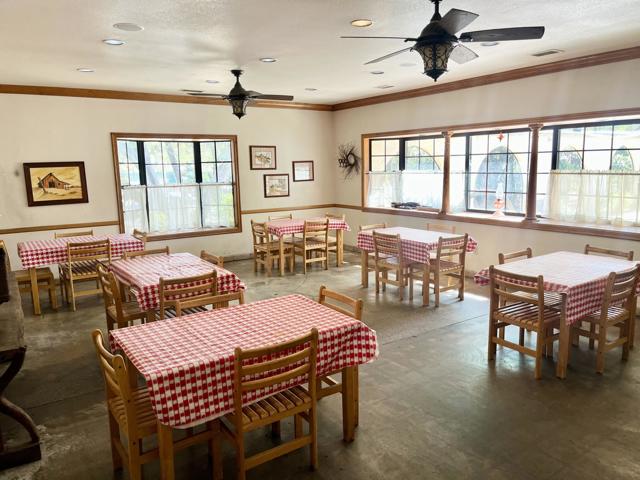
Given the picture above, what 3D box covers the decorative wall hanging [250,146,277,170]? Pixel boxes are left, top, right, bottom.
[{"bbox_3d":[-1.010,-1.467,8.622,0.530,0.425,0.030,-7,11,-34],"label":"decorative wall hanging"}]

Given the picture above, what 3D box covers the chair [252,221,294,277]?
[{"bbox_3d":[-0.711,0.111,7.465,0.515,0.810,0.457,-7,11,-34],"label":"chair"}]

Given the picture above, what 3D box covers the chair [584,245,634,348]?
[{"bbox_3d":[2.567,0.510,4.574,0.510,0.820,0.480,-6,10,-28],"label":"chair"}]

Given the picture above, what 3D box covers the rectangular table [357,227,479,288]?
[{"bbox_3d":[1.214,0.301,6.319,0.840,0.745,1.240,-7,11,-34],"label":"rectangular table"}]

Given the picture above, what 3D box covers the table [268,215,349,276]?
[{"bbox_3d":[-0.314,0.086,7.898,1.280,0.745,0.800,-7,11,-34],"label":"table"}]

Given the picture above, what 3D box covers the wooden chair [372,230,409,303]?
[{"bbox_3d":[1.016,0.296,6.048,0.515,0.810,0.457,-7,11,-34],"label":"wooden chair"}]

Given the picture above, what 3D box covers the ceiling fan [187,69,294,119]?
[{"bbox_3d":[-0.959,-1.710,5.675,1.345,0.556,1.345,-7,11,-34],"label":"ceiling fan"}]

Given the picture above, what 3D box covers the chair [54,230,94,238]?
[{"bbox_3d":[-3.273,0.325,6.553,0.480,0.820,0.500,-6,10,-30],"label":"chair"}]

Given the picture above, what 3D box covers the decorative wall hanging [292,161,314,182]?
[{"bbox_3d":[-0.296,-1.306,9.149,0.473,0.385,0.030,-7,11,-34],"label":"decorative wall hanging"}]

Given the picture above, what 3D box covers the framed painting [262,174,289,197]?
[{"bbox_3d":[-0.784,-0.998,8.847,0.530,0.420,0.030,-7,11,-34],"label":"framed painting"}]

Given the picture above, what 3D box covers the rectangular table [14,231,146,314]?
[{"bbox_3d":[-3.081,0.403,6.269,1.330,0.745,0.800,-7,10,-31],"label":"rectangular table"}]

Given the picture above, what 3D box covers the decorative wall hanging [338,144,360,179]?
[{"bbox_3d":[0.544,-1.471,9.042,0.100,0.670,0.640,-7,11,-34],"label":"decorative wall hanging"}]

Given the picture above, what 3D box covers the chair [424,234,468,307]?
[{"bbox_3d":[1.443,0.334,5.845,0.480,0.820,0.500,-7,11,-34],"label":"chair"}]

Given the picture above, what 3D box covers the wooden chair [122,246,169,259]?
[{"bbox_3d":[-1.667,0.532,4.917,0.457,0.810,0.515,-7,11,-34],"label":"wooden chair"}]

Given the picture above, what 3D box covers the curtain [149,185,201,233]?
[{"bbox_3d":[-2.358,-0.525,7.894,0.880,0.740,0.070,-7,11,-34],"label":"curtain"}]

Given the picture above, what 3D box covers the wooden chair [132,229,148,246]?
[{"bbox_3d":[-2.595,0.314,6.429,0.515,0.810,0.457,-7,11,-34],"label":"wooden chair"}]

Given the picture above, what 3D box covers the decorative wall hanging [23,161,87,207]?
[{"bbox_3d":[-3.722,-0.795,6.819,0.767,0.606,0.036,-7,11,-34],"label":"decorative wall hanging"}]

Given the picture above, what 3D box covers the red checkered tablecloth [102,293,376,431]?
[{"bbox_3d":[-0.436,0.667,2.870,1.378,0.324,0.813,-7,11,-34],"label":"red checkered tablecloth"}]

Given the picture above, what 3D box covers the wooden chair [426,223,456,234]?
[{"bbox_3d":[1.466,0.237,6.455,0.500,0.820,0.480,-7,11,-34],"label":"wooden chair"}]

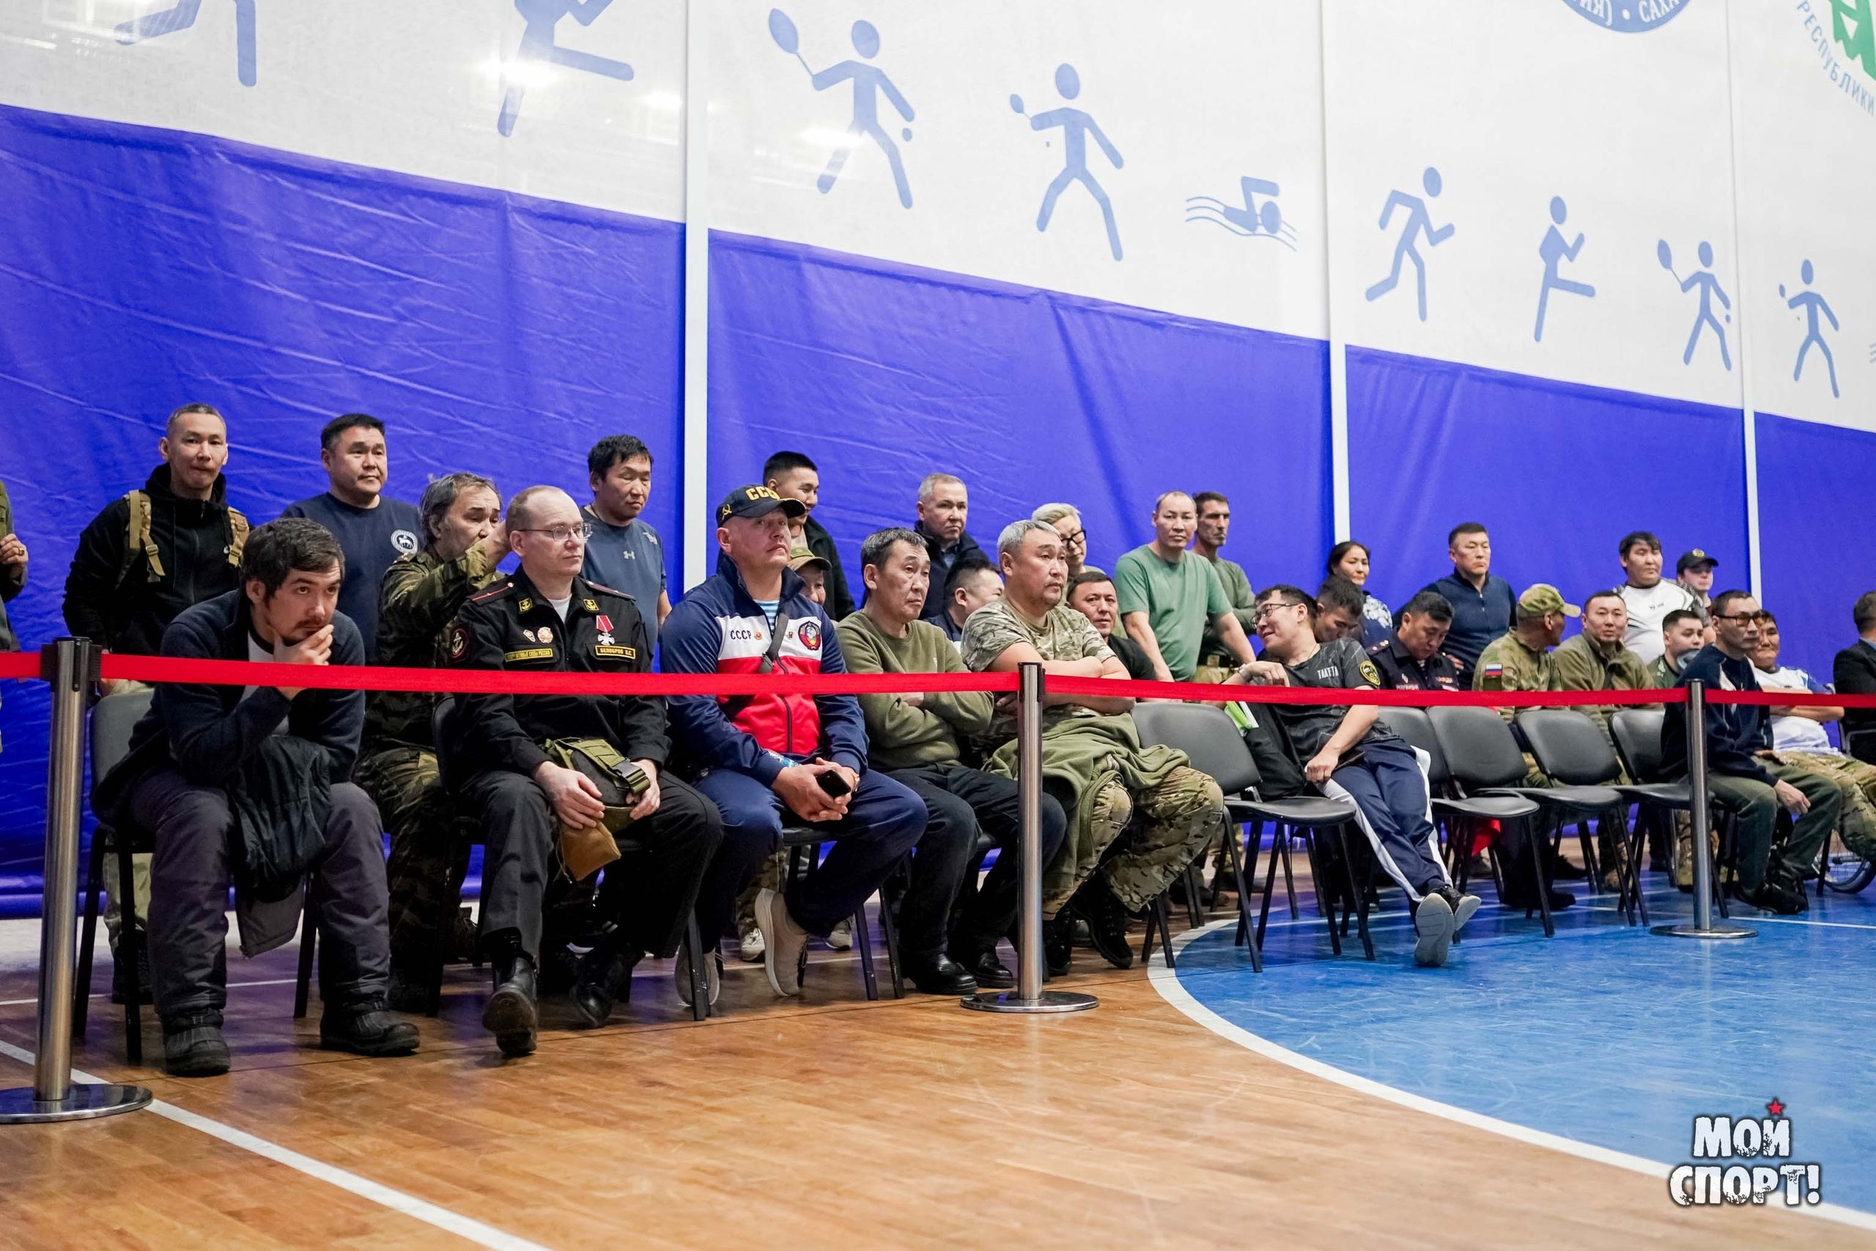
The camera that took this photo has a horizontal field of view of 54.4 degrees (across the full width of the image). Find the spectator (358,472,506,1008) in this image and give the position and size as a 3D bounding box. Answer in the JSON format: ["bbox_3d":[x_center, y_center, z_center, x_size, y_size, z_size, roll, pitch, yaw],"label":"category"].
[{"bbox_3d":[-1.381,0.296,5.270,0.580,1.480,0.750,3,-5,-40],"label":"spectator"}]

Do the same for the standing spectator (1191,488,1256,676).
[{"bbox_3d":[1.162,0.313,7.709,0.520,1.750,0.340,2,-4,-28],"label":"standing spectator"}]

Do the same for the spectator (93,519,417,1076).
[{"bbox_3d":[-1.576,0.361,4.220,0.580,1.220,0.820,2,-5,-33],"label":"spectator"}]

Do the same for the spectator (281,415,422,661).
[{"bbox_3d":[-1.833,0.197,5.697,0.520,1.740,0.340,2,-4,-31],"label":"spectator"}]

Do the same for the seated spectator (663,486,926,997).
[{"bbox_3d":[-0.448,0.304,4.848,0.640,1.400,0.760,2,-4,-31],"label":"seated spectator"}]

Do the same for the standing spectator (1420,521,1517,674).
[{"bbox_3d":[2.569,0.380,8.858,0.540,1.750,0.340,1,-4,-24],"label":"standing spectator"}]

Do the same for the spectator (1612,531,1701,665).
[{"bbox_3d":[3.641,0.402,9.233,0.580,1.740,0.380,0,-4,-12],"label":"spectator"}]

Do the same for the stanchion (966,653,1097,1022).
[{"bbox_3d":[0.244,0.557,4.919,0.355,0.905,0.355,0,-4,0],"label":"stanchion"}]

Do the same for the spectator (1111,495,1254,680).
[{"bbox_3d":[1.021,0.312,7.650,0.560,1.740,0.480,1,-4,-20],"label":"spectator"}]

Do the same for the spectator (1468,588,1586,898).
[{"bbox_3d":[2.595,0.494,8.022,0.720,1.410,0.540,-3,-5,36],"label":"spectator"}]

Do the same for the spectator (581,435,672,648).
[{"bbox_3d":[-1.087,0.224,6.235,0.520,1.750,0.330,2,-5,-34],"label":"spectator"}]

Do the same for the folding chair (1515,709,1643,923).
[{"bbox_3d":[2.543,0.727,6.985,0.530,0.810,0.570,2,-5,-33],"label":"folding chair"}]

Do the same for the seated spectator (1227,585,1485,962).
[{"bbox_3d":[1.363,0.465,6.052,0.760,1.230,0.950,1,-4,-24],"label":"seated spectator"}]

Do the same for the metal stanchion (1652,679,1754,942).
[{"bbox_3d":[2.781,0.661,6.669,0.355,0.905,0.355,2,-5,-33],"label":"metal stanchion"}]

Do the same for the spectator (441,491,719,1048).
[{"bbox_3d":[-0.908,0.305,4.646,0.600,1.380,0.850,2,-5,-33],"label":"spectator"}]

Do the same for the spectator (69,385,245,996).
[{"bbox_3d":[-2.117,0.199,4.991,0.520,1.660,0.360,2,-5,-33],"label":"spectator"}]

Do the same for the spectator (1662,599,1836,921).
[{"bbox_3d":[3.269,0.505,7.485,0.560,1.310,0.750,3,-5,-37],"label":"spectator"}]

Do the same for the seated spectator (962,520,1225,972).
[{"bbox_3d":[0.458,0.370,5.678,0.620,1.380,0.780,2,-5,-35],"label":"seated spectator"}]

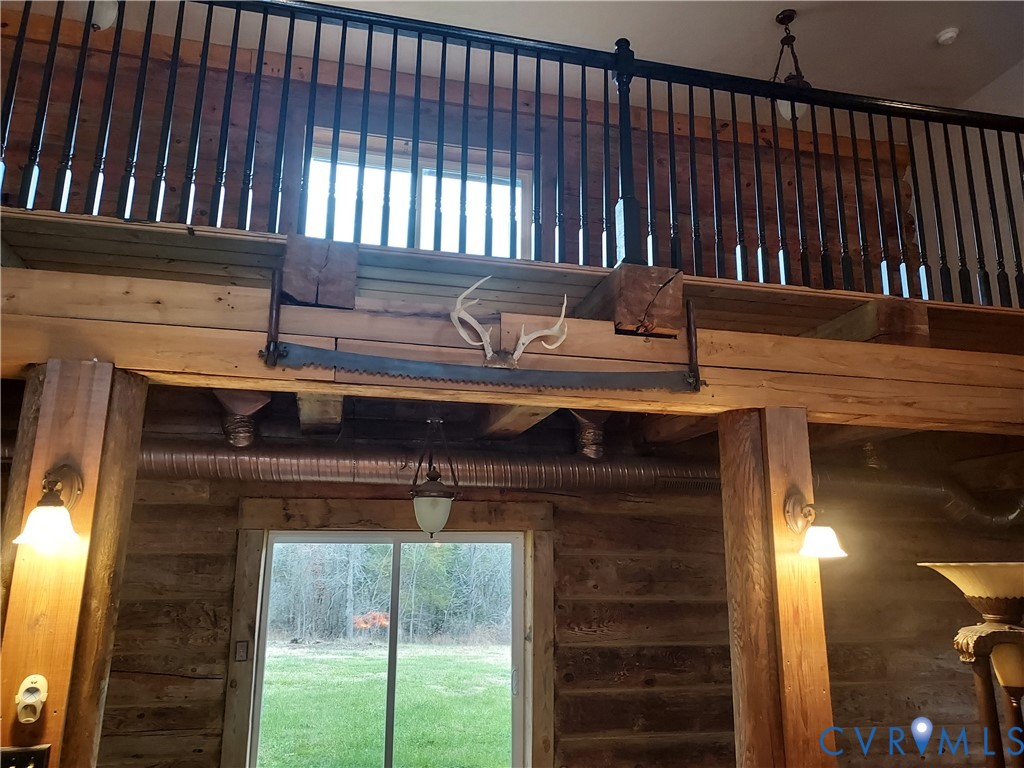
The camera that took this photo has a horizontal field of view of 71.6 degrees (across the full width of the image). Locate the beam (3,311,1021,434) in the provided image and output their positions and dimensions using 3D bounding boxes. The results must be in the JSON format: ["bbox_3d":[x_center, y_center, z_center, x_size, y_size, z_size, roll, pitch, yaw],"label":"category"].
[{"bbox_3d":[0.280,0.001,2.759,4.050,0.157,0.250,4,-12,-12],"label":"beam"}]

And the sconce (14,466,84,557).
[{"bbox_3d":[-1.286,0.338,1.989,0.165,0.240,0.215,4,-12,-13],"label":"sconce"}]

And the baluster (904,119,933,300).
[{"bbox_3d":[1.873,-0.815,3.273,0.031,0.909,0.031,4,-12,-12],"label":"baluster"}]

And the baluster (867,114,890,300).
[{"bbox_3d":[1.639,-0.810,3.159,0.032,0.873,0.032,3,-12,-12],"label":"baluster"}]

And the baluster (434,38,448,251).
[{"bbox_3d":[-0.274,-0.941,2.744,0.032,0.902,0.032,3,-12,-12],"label":"baluster"}]

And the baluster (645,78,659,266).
[{"bbox_3d":[0.557,-0.858,2.879,0.034,0.857,0.034,4,-12,-13],"label":"baluster"}]

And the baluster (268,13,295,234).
[{"bbox_3d":[-0.847,-0.979,2.635,0.032,0.917,0.032,4,-12,-12],"label":"baluster"}]

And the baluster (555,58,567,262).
[{"bbox_3d":[0.202,-0.938,2.935,0.031,0.935,0.031,4,-12,-12],"label":"baluster"}]

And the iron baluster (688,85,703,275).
[{"bbox_3d":[0.766,-0.860,2.975,0.032,0.880,0.032,4,-12,-12],"label":"iron baluster"}]

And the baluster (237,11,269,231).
[{"bbox_3d":[-0.940,-0.981,2.599,0.032,0.902,0.032,3,-12,-12],"label":"baluster"}]

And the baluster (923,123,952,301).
[{"bbox_3d":[1.934,-0.791,3.225,0.032,0.886,0.032,4,-12,-12],"label":"baluster"}]

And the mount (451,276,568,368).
[{"bbox_3d":[-0.009,-0.201,2.455,0.385,0.250,0.240,3,-12,-12],"label":"mount"}]

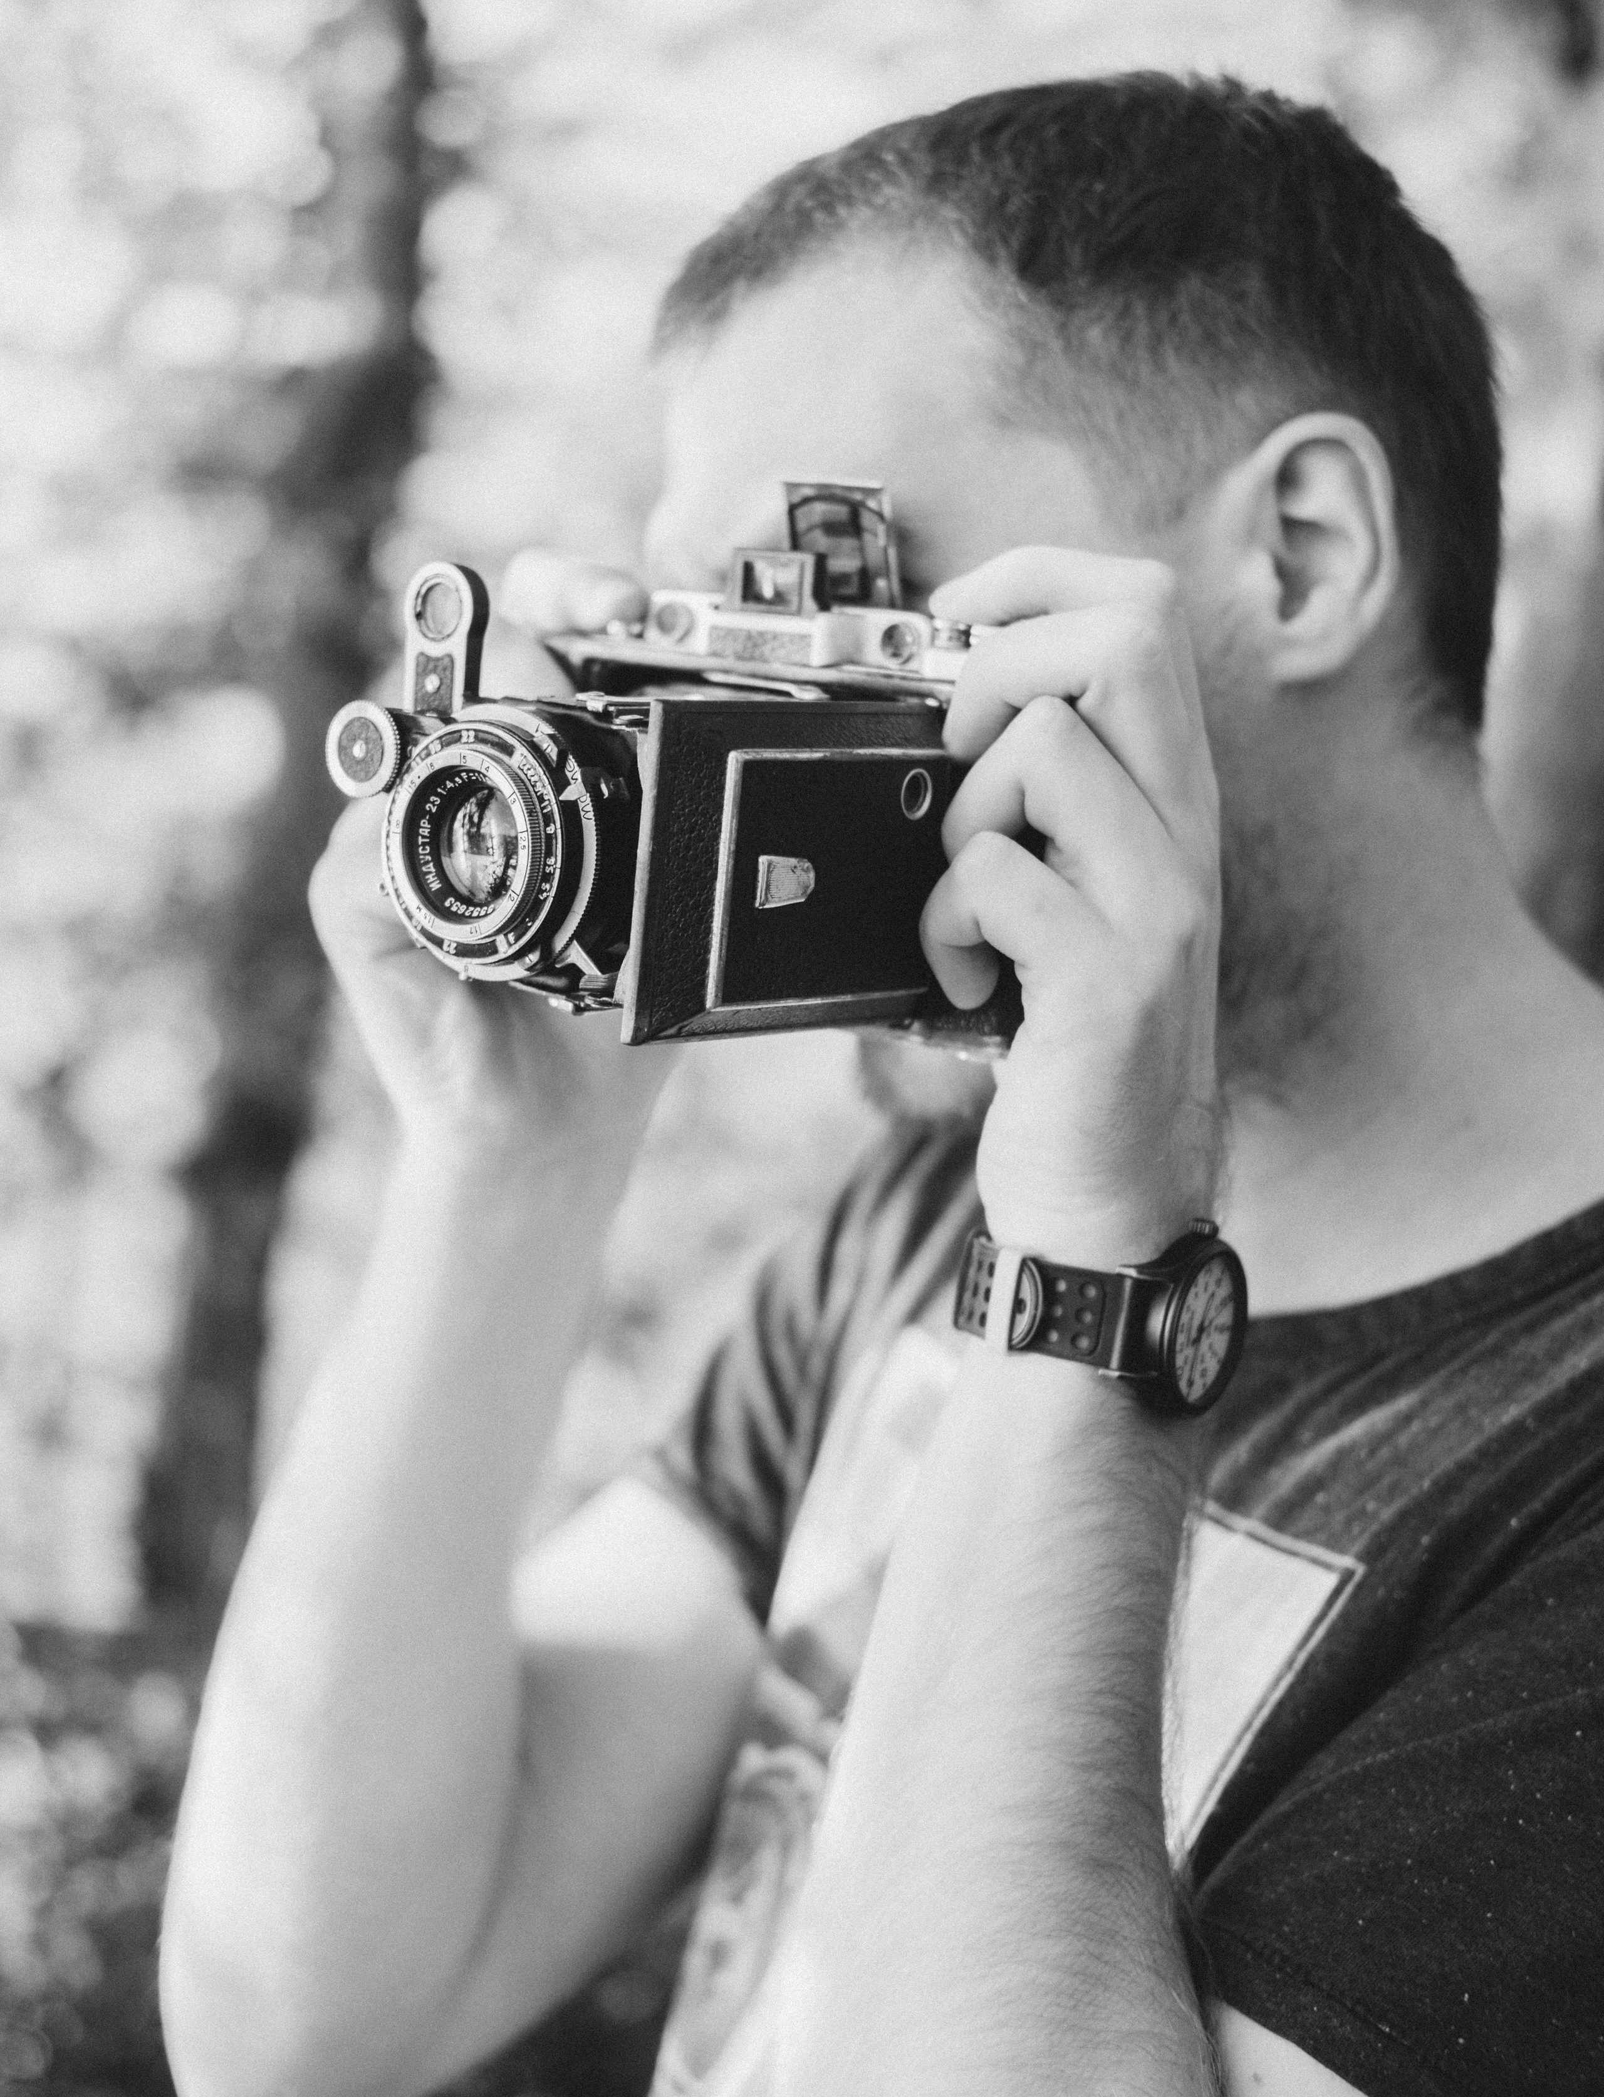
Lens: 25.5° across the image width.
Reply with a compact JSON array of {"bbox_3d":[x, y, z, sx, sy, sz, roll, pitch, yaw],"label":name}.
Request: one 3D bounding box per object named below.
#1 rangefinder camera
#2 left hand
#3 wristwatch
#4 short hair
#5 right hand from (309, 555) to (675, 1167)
[{"bbox_3d":[-0.030,-0.067,0.787,0.153,0.122,0.130,11,10,39],"label":"rangefinder camera"},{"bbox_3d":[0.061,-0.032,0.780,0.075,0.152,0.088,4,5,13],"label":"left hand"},{"bbox_3d":[0.064,0.056,0.765,0.050,0.041,0.060,12,-4,22],"label":"wristwatch"},{"bbox_3d":[0.068,-0.157,0.880,0.200,0.165,0.165,-8,15,-40],"label":"short hair"},{"bbox_3d":[-0.077,-0.048,0.885,0.085,0.150,0.090,10,9,36],"label":"right hand"}]

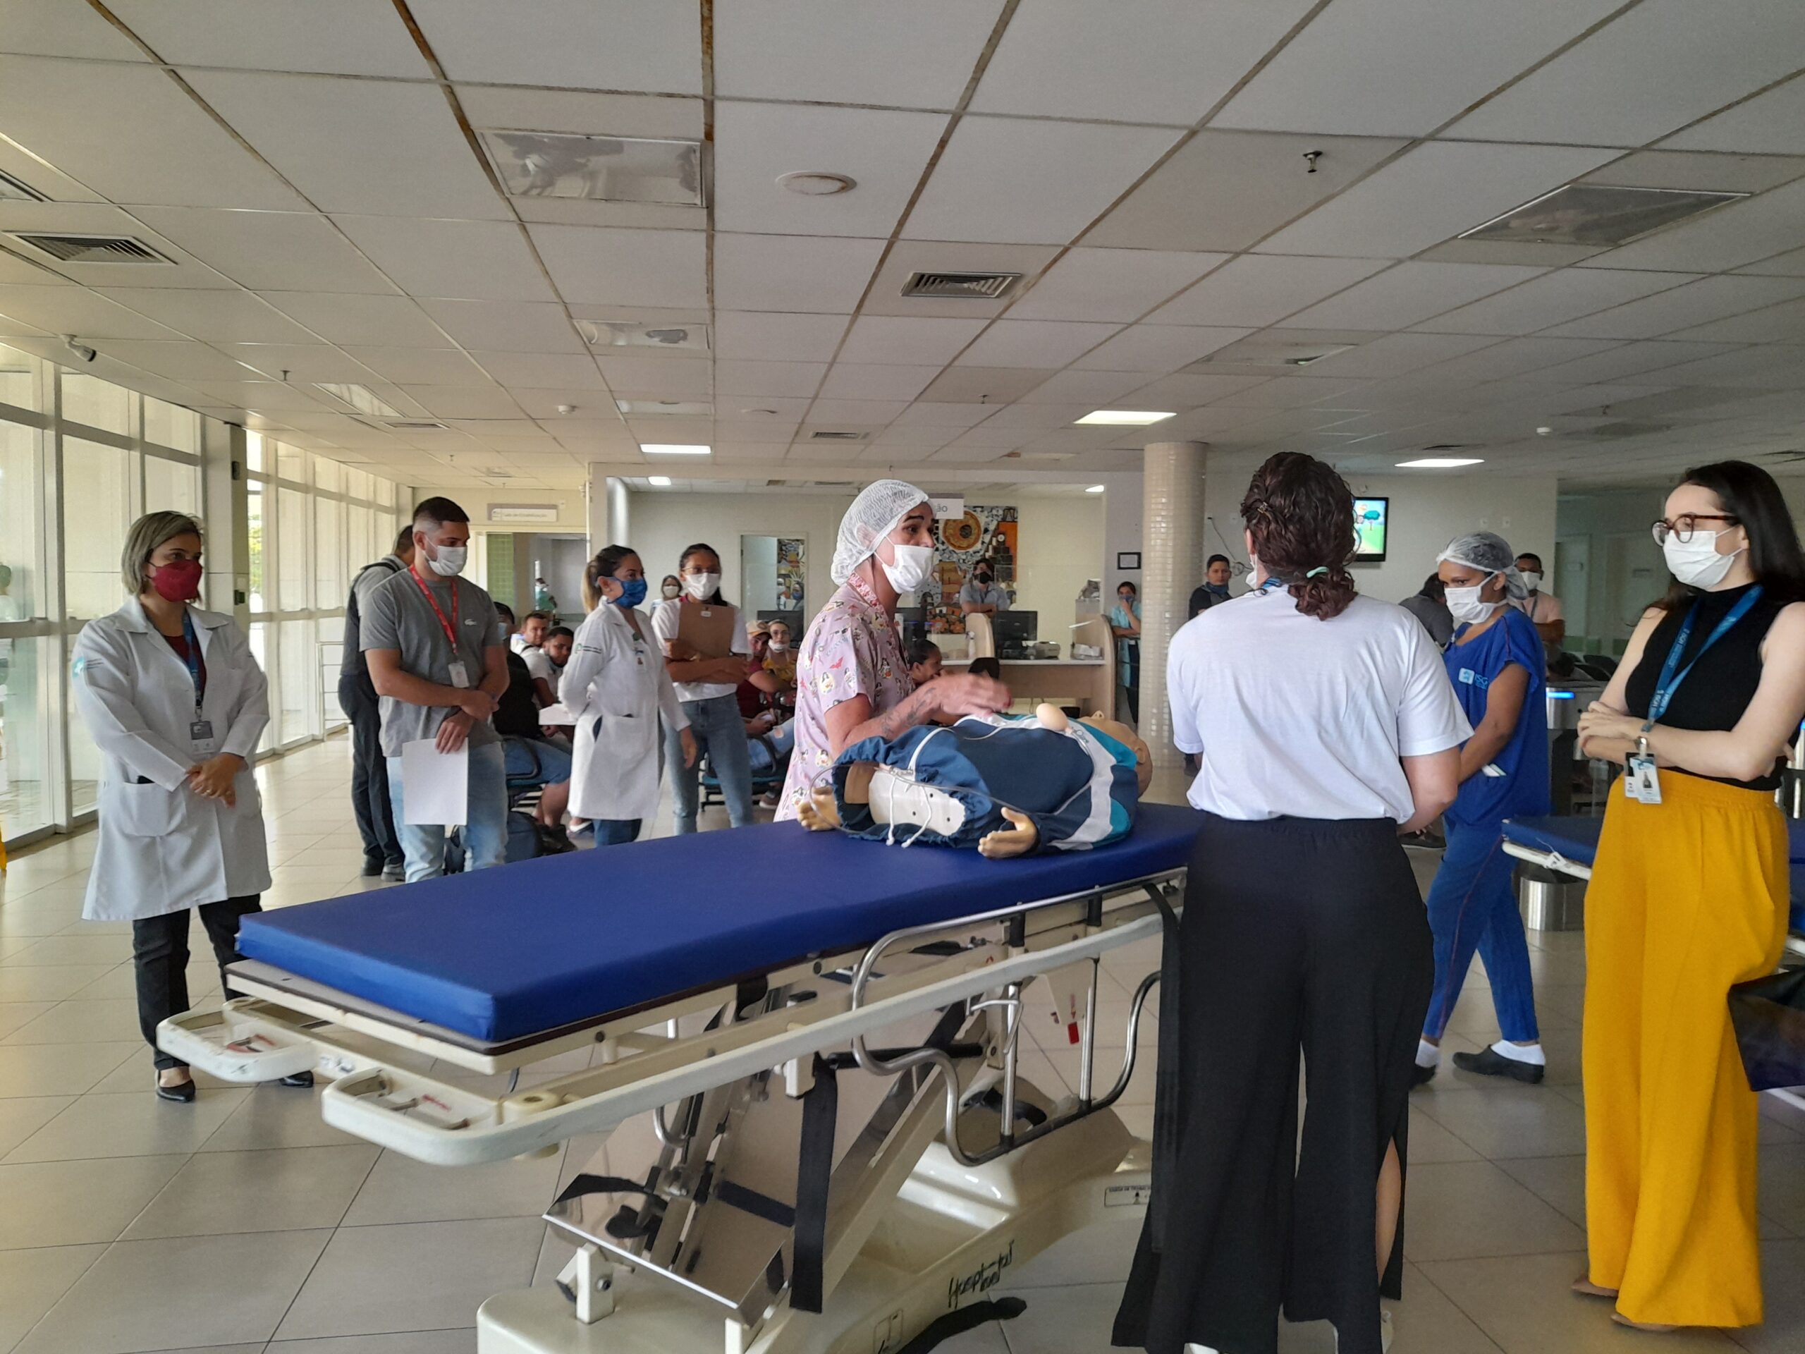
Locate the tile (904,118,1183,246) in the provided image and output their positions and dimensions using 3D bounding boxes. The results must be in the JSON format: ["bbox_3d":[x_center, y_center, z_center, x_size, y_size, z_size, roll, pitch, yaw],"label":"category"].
[{"bbox_3d":[0.373,-1.494,3.972,0.624,0.025,1.220,0,4,-8],"label":"tile"}]

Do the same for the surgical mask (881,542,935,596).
[{"bbox_3d":[0.011,-0.237,2.870,0.105,0.115,0.140,2,4,20],"label":"surgical mask"}]

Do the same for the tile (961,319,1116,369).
[{"bbox_3d":[0.648,-1.650,6.471,0.624,0.025,1.220,0,4,-8],"label":"tile"}]

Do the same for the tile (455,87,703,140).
[{"bbox_3d":[-0.806,-1.442,3.309,0.615,0.025,0.310,0,4,-8],"label":"tile"}]

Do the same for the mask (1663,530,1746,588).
[{"bbox_3d":[1.565,-0.228,2.550,0.100,0.120,0.140,0,4,-11],"label":"mask"}]

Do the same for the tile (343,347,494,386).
[{"bbox_3d":[-2.644,-1.712,7.224,0.624,0.025,1.220,0,4,-8],"label":"tile"}]

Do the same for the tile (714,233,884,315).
[{"bbox_3d":[-0.429,-1.575,5.116,0.630,0.025,1.240,0,4,-8],"label":"tile"}]

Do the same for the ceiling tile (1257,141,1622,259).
[{"bbox_3d":[1.620,-1.503,4.170,0.630,0.025,1.240,0,4,-8],"label":"ceiling tile"}]

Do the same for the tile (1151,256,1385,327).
[{"bbox_3d":[1.440,-1.558,5.296,0.617,0.025,1.215,0,4,-8],"label":"tile"}]

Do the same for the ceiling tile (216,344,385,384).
[{"bbox_3d":[-3.275,-1.722,7.186,0.630,0.025,1.240,0,4,-8],"label":"ceiling tile"}]

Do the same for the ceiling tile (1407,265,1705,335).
[{"bbox_3d":[2.678,-1.562,5.470,0.617,0.025,1.215,0,4,-8],"label":"ceiling tile"}]

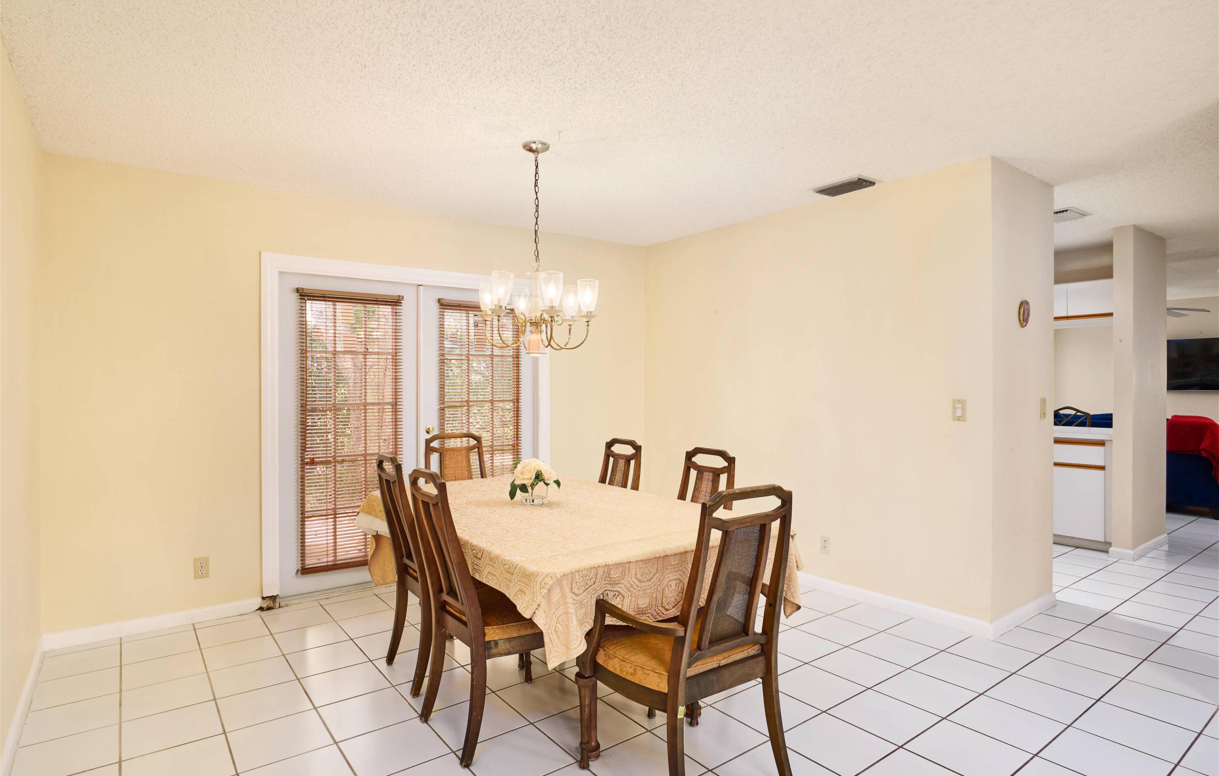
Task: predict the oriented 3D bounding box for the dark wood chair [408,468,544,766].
[{"bbox_3d":[-0.419,0.787,2.435,0.600,0.990,0.485,0,0,-37],"label":"dark wood chair"}]

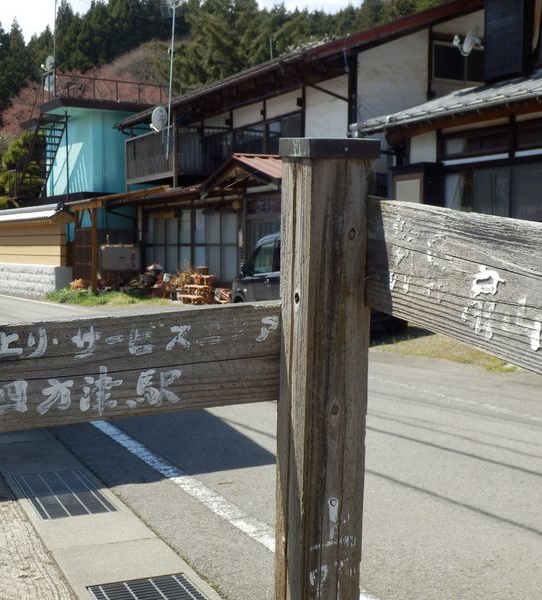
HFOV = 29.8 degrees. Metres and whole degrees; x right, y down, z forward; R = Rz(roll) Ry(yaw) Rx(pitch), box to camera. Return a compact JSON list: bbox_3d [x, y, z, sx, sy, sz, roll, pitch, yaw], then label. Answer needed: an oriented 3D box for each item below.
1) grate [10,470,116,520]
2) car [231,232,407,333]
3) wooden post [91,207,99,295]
[{"bbox_3d":[-1.100,1.035,5.377,0.390,0.035,0.990,-2,3,-22],"label":"grate"},{"bbox_3d":[0.660,-0.351,16.455,1.520,1.660,3.600,-2,3,-28],"label":"car"},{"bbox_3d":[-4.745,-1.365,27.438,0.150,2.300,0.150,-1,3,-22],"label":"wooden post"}]

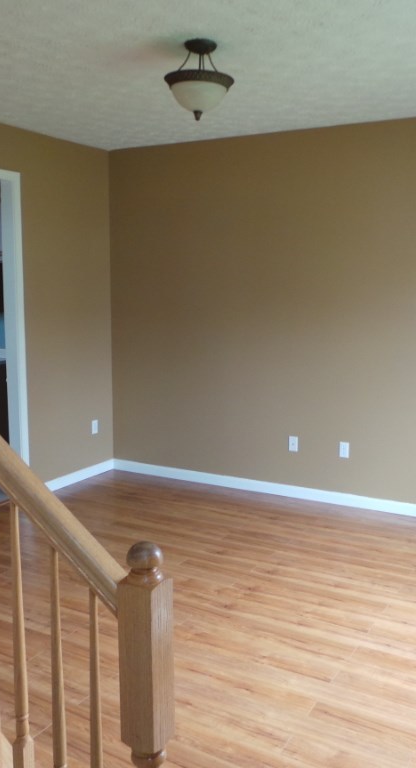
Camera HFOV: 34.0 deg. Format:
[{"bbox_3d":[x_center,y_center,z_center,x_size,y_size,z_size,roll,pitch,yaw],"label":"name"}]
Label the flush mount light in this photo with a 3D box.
[{"bbox_3d":[-0.031,-1.286,2.908,0.298,0.312,0.298,0,8,0],"label":"flush mount light"}]

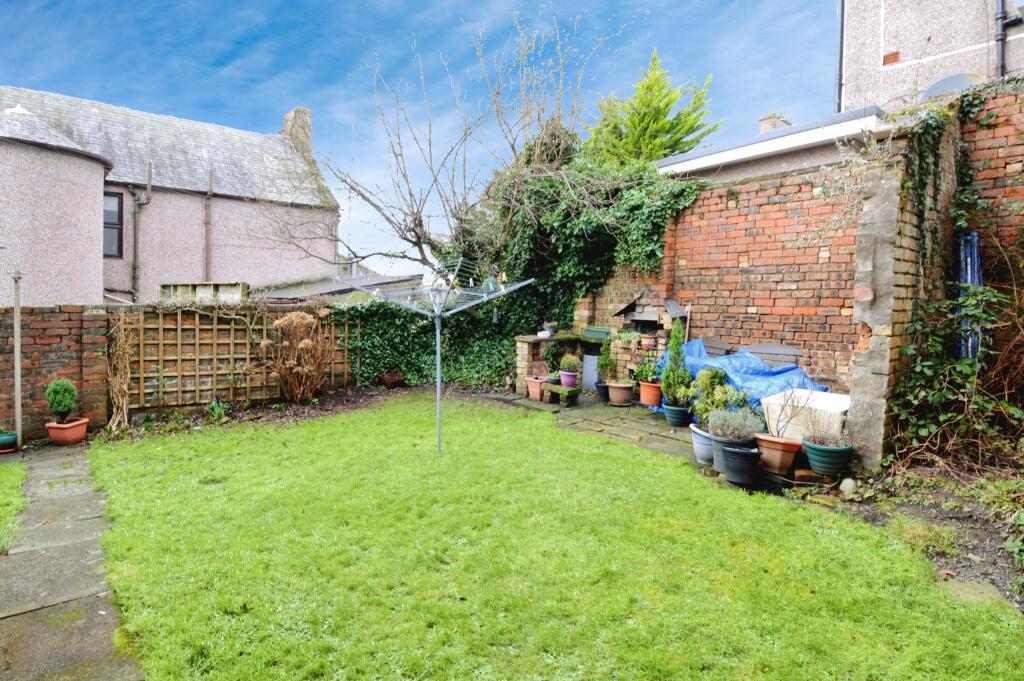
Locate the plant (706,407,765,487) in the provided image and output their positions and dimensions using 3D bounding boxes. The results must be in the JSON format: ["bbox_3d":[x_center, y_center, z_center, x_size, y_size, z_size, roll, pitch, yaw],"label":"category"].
[{"bbox_3d":[2.203,1.017,5.046,0.500,0.690,0.480,3,3,24],"label":"plant"}]

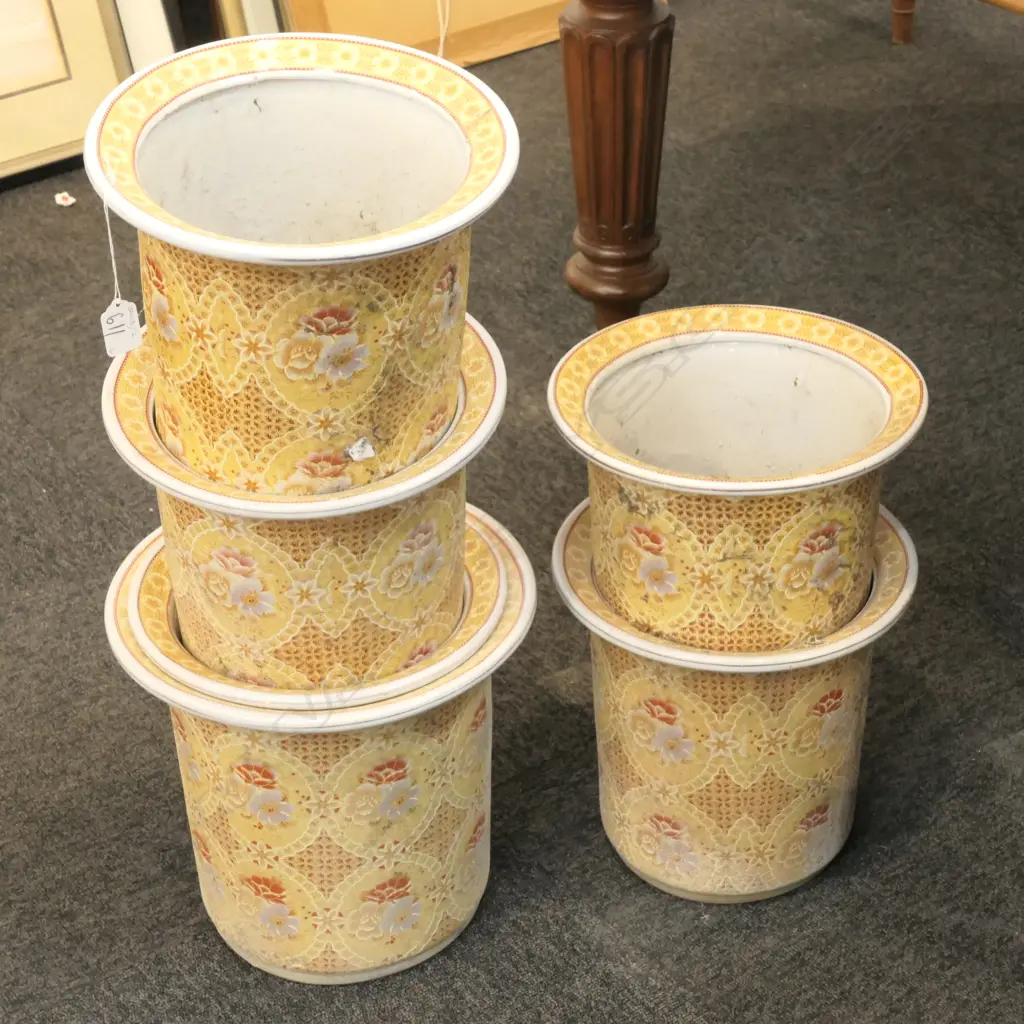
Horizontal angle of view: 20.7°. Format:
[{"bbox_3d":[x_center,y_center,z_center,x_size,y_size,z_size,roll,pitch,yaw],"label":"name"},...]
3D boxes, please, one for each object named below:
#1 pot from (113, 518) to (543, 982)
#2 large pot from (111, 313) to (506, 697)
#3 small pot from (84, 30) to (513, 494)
[{"bbox_3d":[-0.143,0.188,2.222,0.330,0.305,0.330,-1,34,1],"label":"pot"},{"bbox_3d":[-0.147,0.024,2.115,0.291,0.278,0.291,-1,36,1],"label":"large pot"},{"bbox_3d":[-0.152,-0.154,2.077,0.312,0.292,0.312,1,38,-2],"label":"small pot"}]

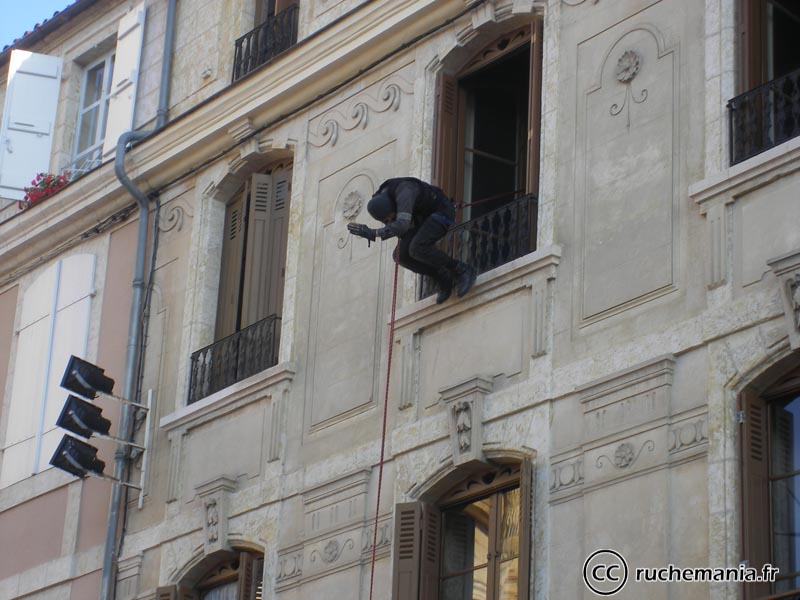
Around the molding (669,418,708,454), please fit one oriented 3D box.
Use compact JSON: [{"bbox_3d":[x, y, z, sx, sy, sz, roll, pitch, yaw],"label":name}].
[{"bbox_3d":[1.885,0.881,15.890,0.037,0.168,0.347,19,-28,-33],"label":"molding"}]

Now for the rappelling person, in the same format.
[{"bbox_3d":[0.072,-0.490,18.152,1.082,0.840,0.515,19,-28,-33],"label":"rappelling person"}]

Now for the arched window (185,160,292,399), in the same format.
[{"bbox_3d":[-1.294,-0.229,21.228,0.284,2.184,1.396,19,-28,-33],"label":"arched window"}]

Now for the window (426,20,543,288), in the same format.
[{"bbox_3d":[0.671,-1.073,17.739,0.220,1.980,1.320,17,-25,-33],"label":"window"}]

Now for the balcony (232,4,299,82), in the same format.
[{"bbox_3d":[-1.209,-2.308,21.903,0.094,0.451,0.997,19,-28,-33],"label":"balcony"}]

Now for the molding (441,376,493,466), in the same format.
[{"bbox_3d":[0.462,0.881,16.781,0.180,0.570,0.430,17,-25,-33],"label":"molding"}]

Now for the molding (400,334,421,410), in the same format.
[{"bbox_3d":[0.068,0.511,17.653,0.060,0.560,0.155,17,-25,-33],"label":"molding"}]

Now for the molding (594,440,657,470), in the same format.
[{"bbox_3d":[1.509,1.053,16.330,0.047,0.168,0.578,19,-28,-33],"label":"molding"}]

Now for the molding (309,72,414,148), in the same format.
[{"bbox_3d":[-0.327,-1.469,19.176,0.040,0.260,1.420,17,-25,-33],"label":"molding"}]

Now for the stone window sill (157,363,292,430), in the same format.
[{"bbox_3d":[-1.396,0.826,19.702,0.180,0.130,1.880,17,-25,-33],"label":"stone window sill"}]

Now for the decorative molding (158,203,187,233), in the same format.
[{"bbox_3d":[-2.013,-0.731,21.365,0.040,0.220,0.440,17,-25,-33],"label":"decorative molding"}]

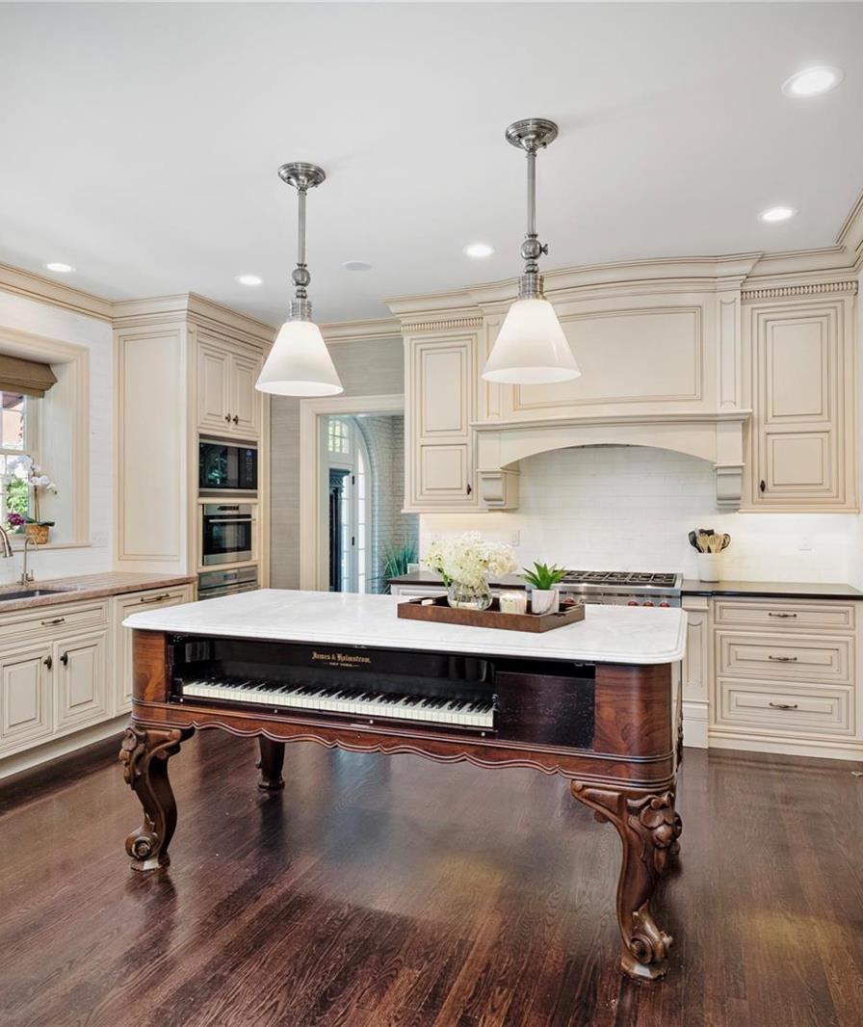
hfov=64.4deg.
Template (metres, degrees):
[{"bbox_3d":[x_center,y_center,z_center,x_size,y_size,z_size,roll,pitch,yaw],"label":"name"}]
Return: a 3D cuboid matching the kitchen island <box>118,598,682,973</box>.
[{"bbox_3d":[-0.074,0.892,2.779,2.090,0.960,1.070,0,0,21],"label":"kitchen island"}]

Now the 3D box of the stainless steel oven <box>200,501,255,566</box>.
[{"bbox_3d":[-1.845,0.168,5.487,0.550,0.465,0.615,0,0,21],"label":"stainless steel oven"}]

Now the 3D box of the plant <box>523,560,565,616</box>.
[{"bbox_3d":[0.438,0.290,2.638,0.170,0.215,0.170,0,0,21],"label":"plant"}]

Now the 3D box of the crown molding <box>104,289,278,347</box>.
[{"bbox_3d":[-1.875,-1.451,5.404,0.855,0.180,1.095,0,0,21],"label":"crown molding"}]

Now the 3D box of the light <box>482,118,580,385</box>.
[{"bbox_3d":[0.407,-1.055,2.776,0.400,0.990,0.400,0,0,21],"label":"light"}]

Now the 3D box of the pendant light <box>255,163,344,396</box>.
[{"bbox_3d":[-0.593,-1.050,3.102,0.394,0.955,0.394,0,0,0],"label":"pendant light"}]

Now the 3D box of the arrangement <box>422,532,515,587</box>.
[{"bbox_3d":[0.160,0.191,2.835,0.380,0.235,0.360,0,0,0],"label":"arrangement"}]

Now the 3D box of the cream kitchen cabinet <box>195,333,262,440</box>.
[{"bbox_3d":[-1.876,-0.975,5.539,0.620,0.710,0.820,0,0,21],"label":"cream kitchen cabinet"}]

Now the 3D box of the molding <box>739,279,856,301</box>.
[{"bbox_3d":[2.203,-1.330,4.111,0.622,0.080,0.070,0,0,21],"label":"molding"}]

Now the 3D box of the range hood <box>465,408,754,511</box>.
[{"bbox_3d":[1.195,-0.321,4.700,1.780,0.600,0.550,0,0,21],"label":"range hood"}]

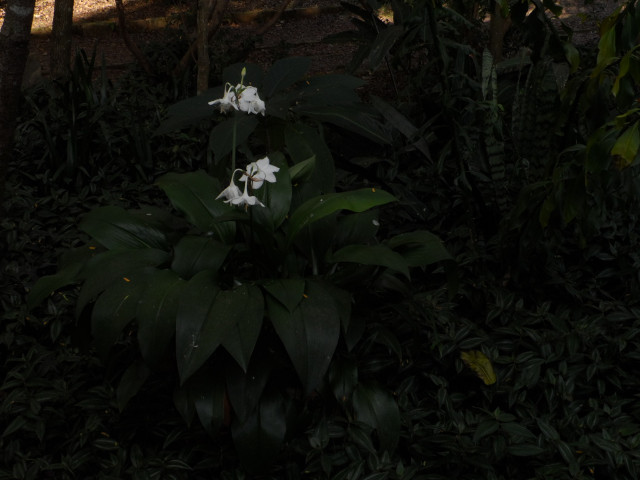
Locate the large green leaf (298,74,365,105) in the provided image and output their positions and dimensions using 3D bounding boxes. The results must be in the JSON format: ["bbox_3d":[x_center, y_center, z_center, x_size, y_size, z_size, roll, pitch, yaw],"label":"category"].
[{"bbox_3d":[0.028,-0.418,3.200,0.175,0.060,0.126,-6,21,-16],"label":"large green leaf"}]

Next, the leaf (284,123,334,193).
[{"bbox_3d":[-0.024,-0.179,2.620,0.110,0.175,0.060,0,18,0],"label":"leaf"}]

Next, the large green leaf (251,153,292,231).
[{"bbox_3d":[-0.104,-0.105,2.490,0.090,0.165,0.060,0,18,0],"label":"large green leaf"}]

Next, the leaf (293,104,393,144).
[{"bbox_3d":[0.063,-0.315,3.120,0.271,0.080,0.135,2,20,5],"label":"leaf"}]

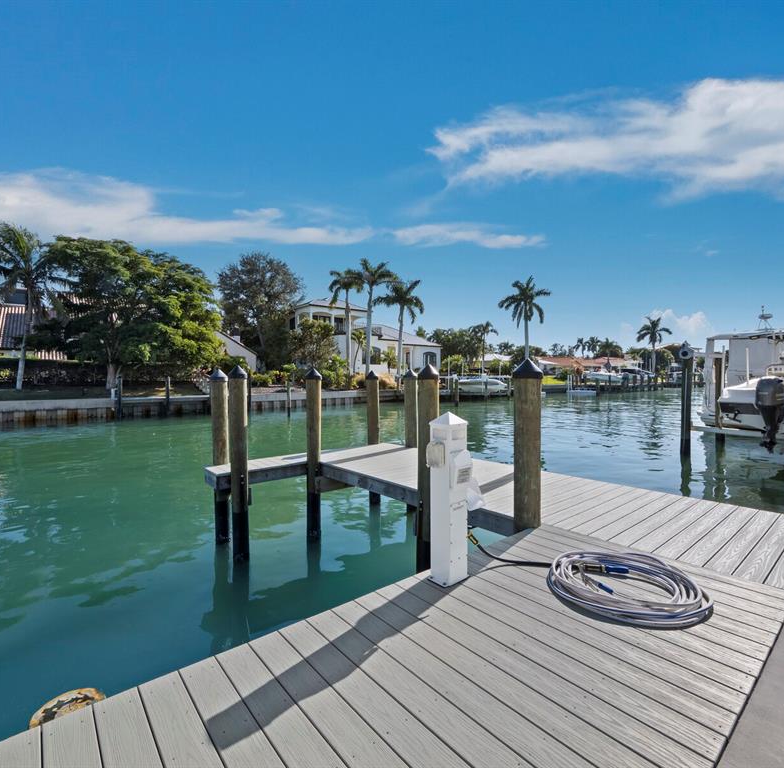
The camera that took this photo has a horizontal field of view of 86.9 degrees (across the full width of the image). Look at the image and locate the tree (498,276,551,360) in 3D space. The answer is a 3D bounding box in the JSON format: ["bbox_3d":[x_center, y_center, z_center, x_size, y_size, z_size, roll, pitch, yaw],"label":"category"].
[{"bbox_3d":[18.721,-7.502,58.000,7.400,15.000,7.400,0,0,18],"label":"tree"}]

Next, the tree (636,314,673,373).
[{"bbox_3d":[55.200,-7.850,87.000,6.200,13.400,6.200,-1,1,-40],"label":"tree"}]

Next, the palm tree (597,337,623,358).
[{"bbox_3d":[55.200,-6.000,105.000,5.800,10.500,5.800,-1,1,-40],"label":"palm tree"}]

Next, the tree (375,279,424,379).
[{"bbox_3d":[0.843,-6.015,46.500,5.400,11.700,5.400,0,0,1],"label":"tree"}]

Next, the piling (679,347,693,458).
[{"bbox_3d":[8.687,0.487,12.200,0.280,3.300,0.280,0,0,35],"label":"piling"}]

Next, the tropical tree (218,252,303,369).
[{"bbox_3d":[-14.307,-7.562,45.000,9.400,13.400,9.200,0,0,-18],"label":"tropical tree"}]

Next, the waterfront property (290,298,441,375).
[{"bbox_3d":[-4.800,-5.200,55.000,19.000,10.000,12.500,-1,1,-40],"label":"waterfront property"}]

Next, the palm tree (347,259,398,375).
[{"bbox_3d":[-2.080,-6.500,42.000,5.200,12.500,5.200,0,1,0],"label":"palm tree"}]

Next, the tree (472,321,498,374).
[{"bbox_3d":[13.791,-5.247,62.000,4.100,8.500,4.100,0,0,13],"label":"tree"}]

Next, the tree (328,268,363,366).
[{"bbox_3d":[-4.650,-6.100,42.500,4.000,11.400,4.000,0,1,0],"label":"tree"}]

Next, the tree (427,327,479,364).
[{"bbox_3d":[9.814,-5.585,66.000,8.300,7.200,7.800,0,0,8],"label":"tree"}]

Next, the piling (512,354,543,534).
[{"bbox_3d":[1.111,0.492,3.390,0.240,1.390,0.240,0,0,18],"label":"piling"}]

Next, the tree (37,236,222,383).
[{"bbox_3d":[-20.029,-5.536,31.800,12.800,11.600,11.800,0,0,-32],"label":"tree"}]

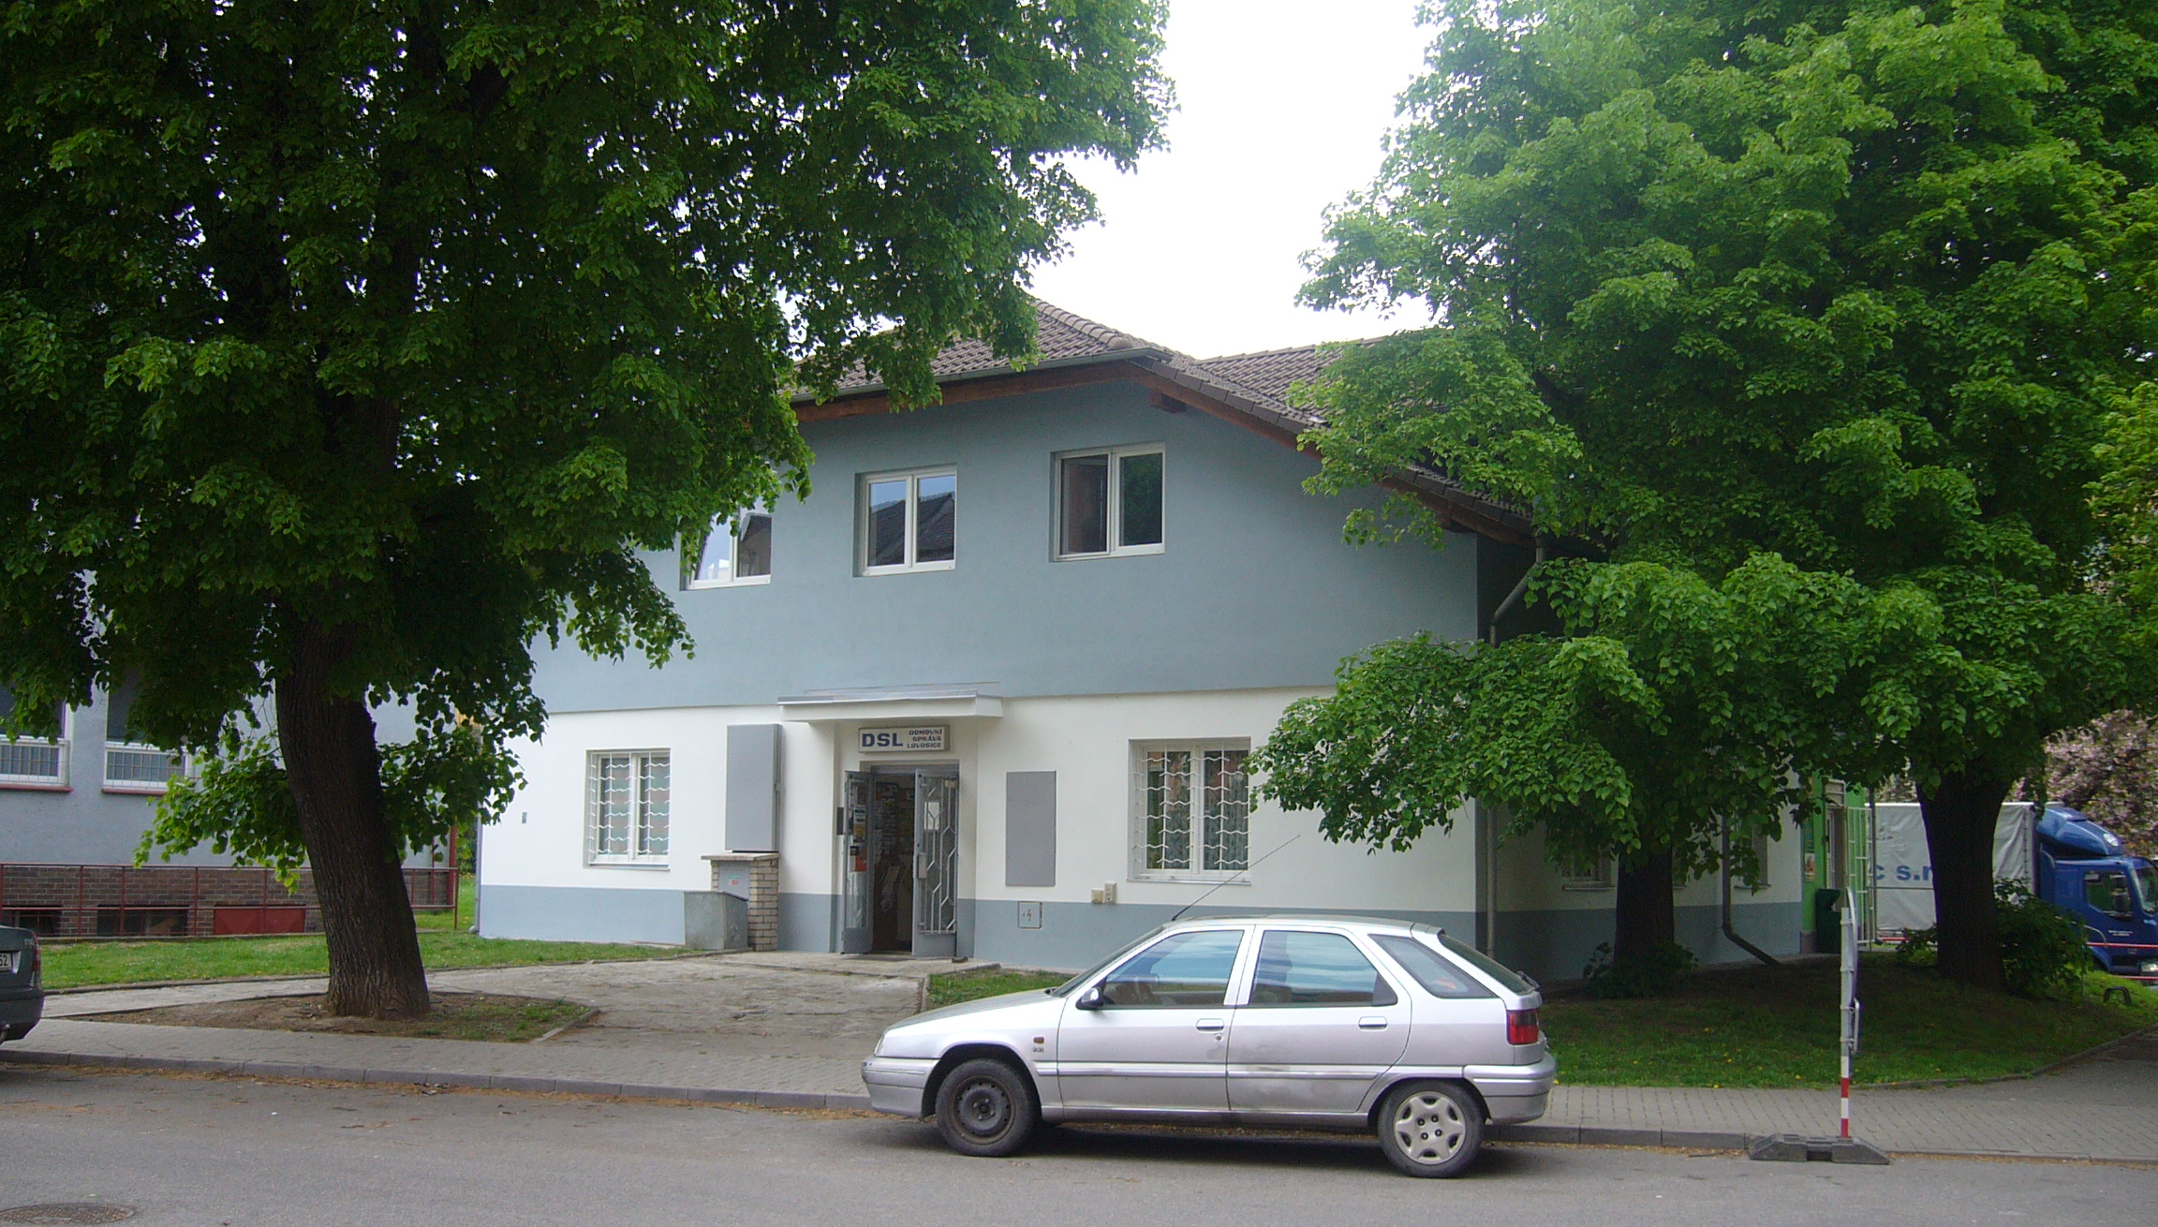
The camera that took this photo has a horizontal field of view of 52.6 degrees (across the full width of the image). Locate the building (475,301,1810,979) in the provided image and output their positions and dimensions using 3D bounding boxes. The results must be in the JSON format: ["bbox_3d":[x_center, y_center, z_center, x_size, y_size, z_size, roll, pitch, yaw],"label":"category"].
[{"bbox_3d":[1.127,0.390,29.133,14.400,8.000,12.500,-3,-8,33],"label":"building"}]

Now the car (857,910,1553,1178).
[{"bbox_3d":[0.785,2.500,13.140,4.070,1.400,1.700,-1,-7,14],"label":"car"}]

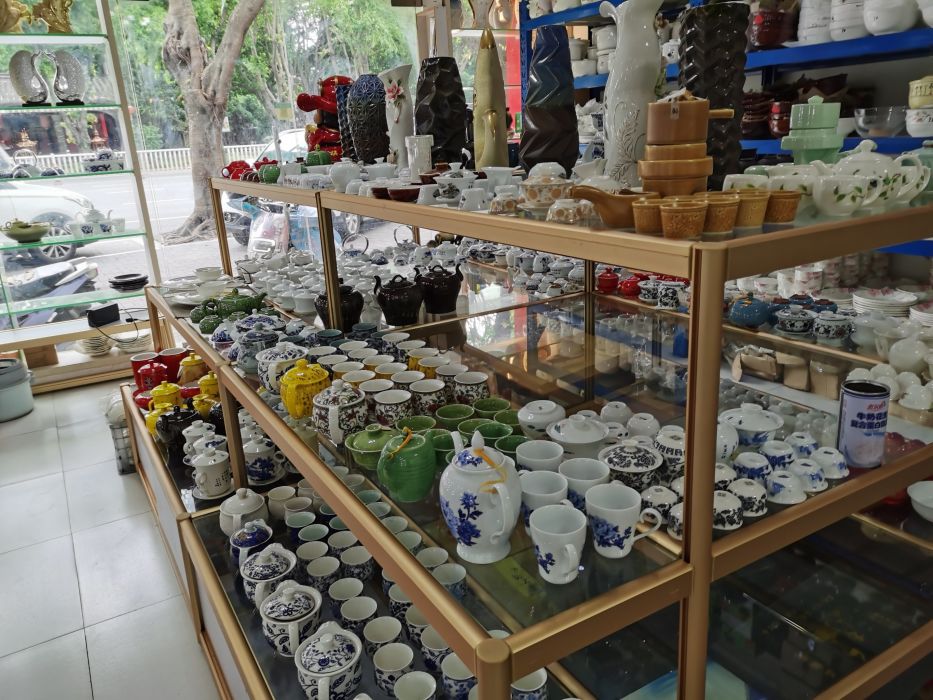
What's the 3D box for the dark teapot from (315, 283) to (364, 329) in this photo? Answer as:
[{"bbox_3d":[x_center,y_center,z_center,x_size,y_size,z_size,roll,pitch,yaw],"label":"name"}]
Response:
[{"bbox_3d":[-0.383,-0.142,2.185,0.143,0.145,0.160,-2,17,5],"label":"dark teapot"}]

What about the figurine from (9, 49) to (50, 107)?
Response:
[{"bbox_3d":[-2.222,-1.382,3.704,0.200,0.275,0.090,-11,19,-24],"label":"figurine"}]

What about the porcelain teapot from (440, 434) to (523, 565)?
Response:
[{"bbox_3d":[0.017,0.189,0.973,0.108,0.178,0.177,-10,18,-18],"label":"porcelain teapot"}]

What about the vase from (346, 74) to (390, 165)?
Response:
[{"bbox_3d":[-0.340,-0.799,2.597,0.135,0.325,0.135,-5,17,-6],"label":"vase"}]

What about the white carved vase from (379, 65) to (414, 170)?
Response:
[{"bbox_3d":[-0.219,-0.752,2.397,0.121,0.338,0.104,-4,17,-4],"label":"white carved vase"}]

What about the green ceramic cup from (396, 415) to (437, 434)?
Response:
[{"bbox_3d":[-0.090,0.155,1.334,0.071,0.043,0.071,-4,17,0],"label":"green ceramic cup"}]

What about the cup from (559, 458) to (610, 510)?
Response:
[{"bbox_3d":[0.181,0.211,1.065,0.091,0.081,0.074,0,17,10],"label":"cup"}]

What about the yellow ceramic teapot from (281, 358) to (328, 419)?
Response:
[{"bbox_3d":[-0.326,0.079,1.470,0.096,0.117,0.125,2,18,17],"label":"yellow ceramic teapot"}]

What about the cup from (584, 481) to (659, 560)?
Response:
[{"bbox_3d":[0.211,0.234,0.982,0.100,0.081,0.074,0,17,10],"label":"cup"}]

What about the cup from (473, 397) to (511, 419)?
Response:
[{"bbox_3d":[0.051,0.128,1.393,0.070,0.043,0.070,-3,17,1],"label":"cup"}]

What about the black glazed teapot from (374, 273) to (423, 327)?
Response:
[{"bbox_3d":[-0.198,-0.152,2.148,0.148,0.144,0.124,-7,18,-13],"label":"black glazed teapot"}]

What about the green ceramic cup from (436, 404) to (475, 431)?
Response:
[{"bbox_3d":[-0.019,0.140,1.390,0.072,0.047,0.072,-3,17,1],"label":"green ceramic cup"}]

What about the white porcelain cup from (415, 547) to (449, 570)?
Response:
[{"bbox_3d":[-0.071,0.467,1.550,0.071,0.058,0.071,-3,17,1],"label":"white porcelain cup"}]

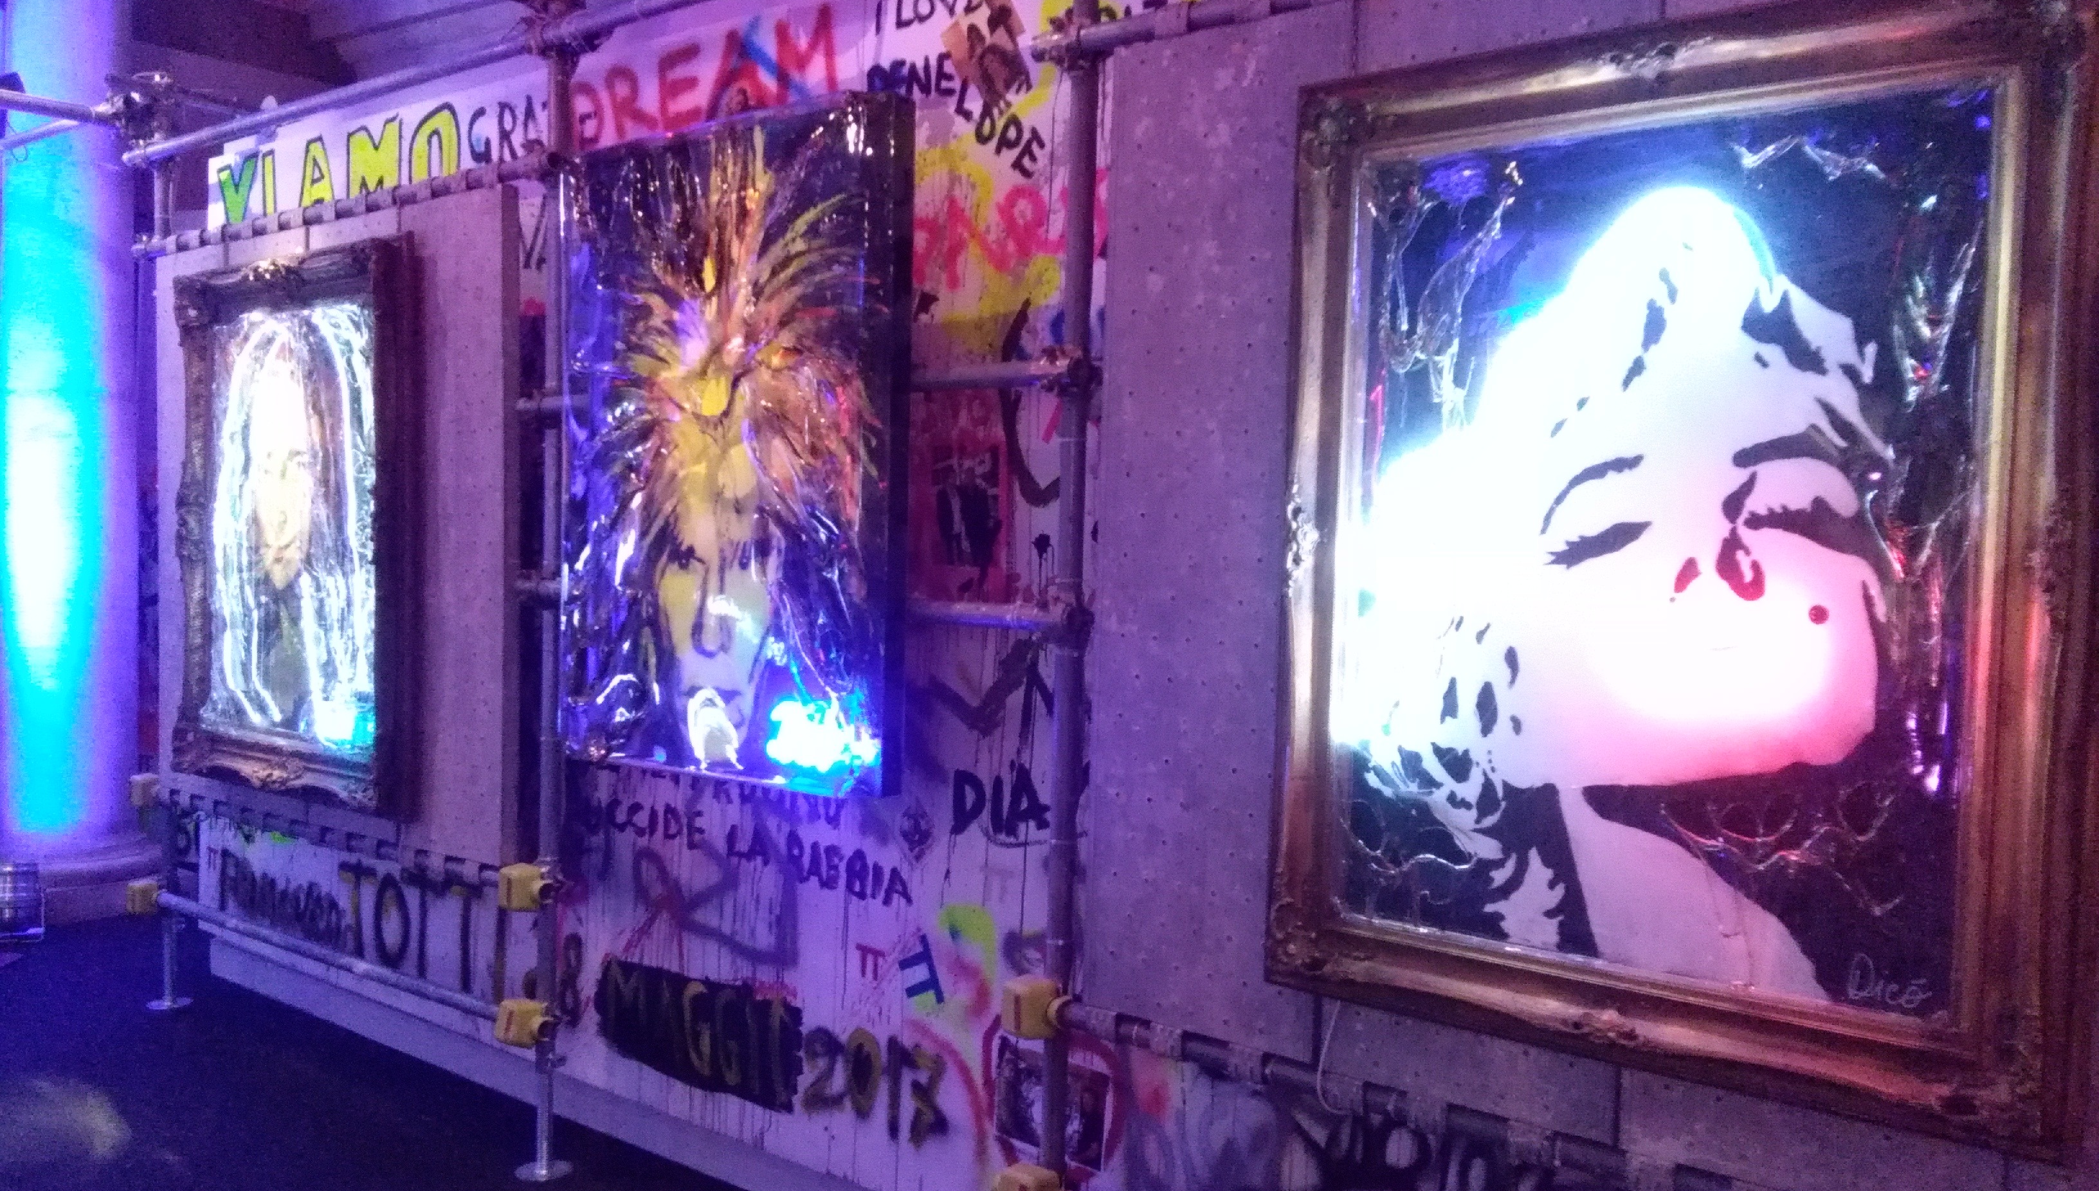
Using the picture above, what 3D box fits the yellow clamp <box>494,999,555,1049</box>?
[{"bbox_3d":[-1.331,1.086,4.307,0.112,0.100,0.088,4,4,40],"label":"yellow clamp"}]

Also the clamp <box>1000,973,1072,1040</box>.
[{"bbox_3d":[-0.023,0.777,3.199,0.112,0.100,0.088,4,4,40],"label":"clamp"}]

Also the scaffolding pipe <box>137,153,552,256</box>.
[{"bbox_3d":[-2.139,-1.107,4.924,2.439,0.050,0.050,3,3,40],"label":"scaffolding pipe"}]

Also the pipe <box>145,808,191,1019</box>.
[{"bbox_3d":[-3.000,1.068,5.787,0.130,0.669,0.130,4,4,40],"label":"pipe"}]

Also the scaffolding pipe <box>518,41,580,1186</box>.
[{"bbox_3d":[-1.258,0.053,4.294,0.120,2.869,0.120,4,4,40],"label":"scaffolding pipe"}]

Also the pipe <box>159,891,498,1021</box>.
[{"bbox_3d":[-2.205,1.047,5.040,2.082,0.050,0.050,3,3,40],"label":"pipe"}]

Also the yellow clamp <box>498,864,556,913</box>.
[{"bbox_3d":[-1.324,0.738,4.291,0.112,0.100,0.088,4,4,40],"label":"yellow clamp"}]

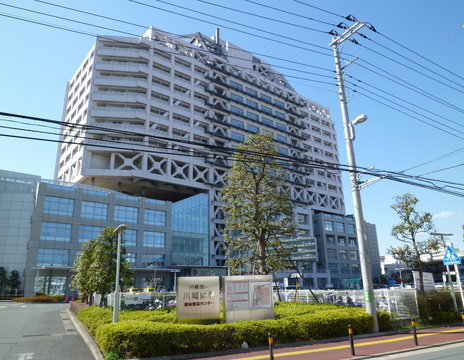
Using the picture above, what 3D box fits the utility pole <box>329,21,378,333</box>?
[{"bbox_3d":[5.373,-0.690,14.046,0.700,12.800,1.900,8,-19,-30],"label":"utility pole"}]

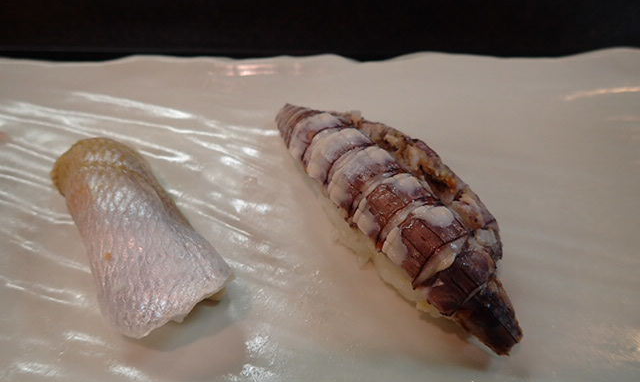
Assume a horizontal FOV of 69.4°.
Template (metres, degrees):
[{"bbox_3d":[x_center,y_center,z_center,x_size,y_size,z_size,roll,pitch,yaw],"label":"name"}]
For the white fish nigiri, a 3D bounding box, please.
[{"bbox_3d":[-0.054,0.010,0.130,0.029,0.024,0.074,-28,51,-25],"label":"white fish nigiri"}]

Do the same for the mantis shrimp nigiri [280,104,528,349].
[{"bbox_3d":[0.017,-0.001,0.139,0.033,0.027,0.111,-24,50,-22],"label":"mantis shrimp nigiri"}]

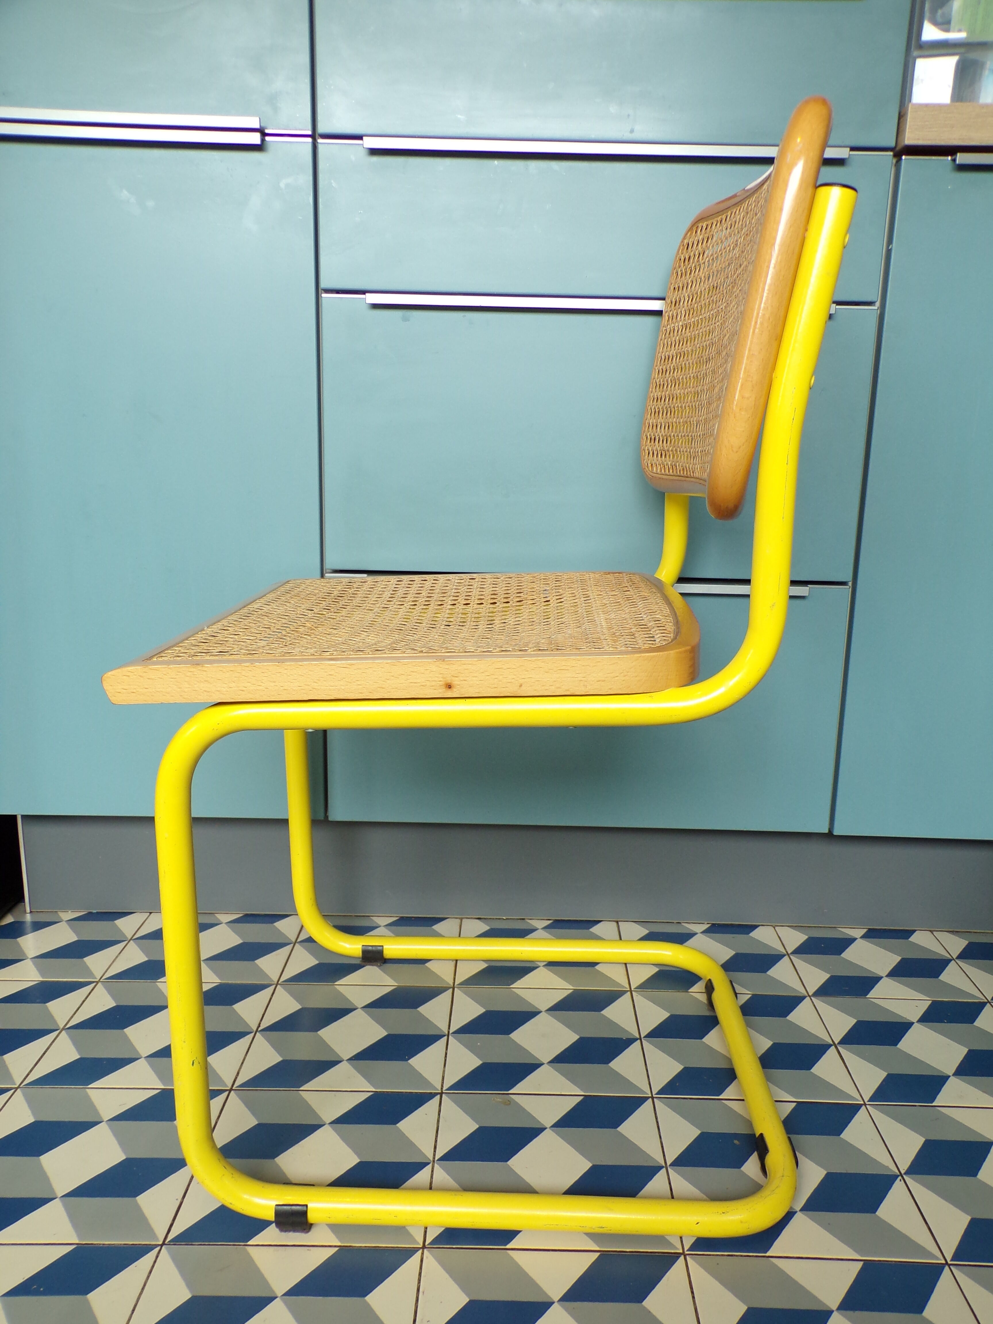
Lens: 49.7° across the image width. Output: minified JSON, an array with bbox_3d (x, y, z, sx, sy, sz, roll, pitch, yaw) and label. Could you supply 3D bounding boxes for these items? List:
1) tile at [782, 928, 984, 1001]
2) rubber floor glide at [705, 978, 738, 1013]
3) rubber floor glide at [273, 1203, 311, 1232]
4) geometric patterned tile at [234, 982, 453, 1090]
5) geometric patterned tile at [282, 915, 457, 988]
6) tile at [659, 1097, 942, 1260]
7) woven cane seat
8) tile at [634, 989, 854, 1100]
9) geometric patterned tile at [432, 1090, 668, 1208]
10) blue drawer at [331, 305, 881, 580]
[{"bbox_3d":[0.452,0.364,1.301,0.199,0.010,0.192,1,12,1],"label":"tile"},{"bbox_3d":[0.251,0.364,1.183,0.035,0.027,0.029,1,12,1],"label":"rubber floor glide"},{"bbox_3d":[-0.158,0.428,0.843,0.026,0.027,0.035,1,12,1],"label":"rubber floor glide"},{"bbox_3d":[-0.151,0.391,1.114,0.199,0.010,0.199,1,12,1],"label":"geometric patterned tile"},{"bbox_3d":[-0.148,0.351,1.307,0.199,0.010,0.192,1,12,1],"label":"geometric patterned tile"},{"bbox_3d":[0.246,0.438,0.912,0.200,0.010,0.200,1,12,1],"label":"tile"},{"bbox_3d":[-0.046,-0.036,0.958,0.435,0.036,0.475,-1,11,1],"label":"woven cane seat"},{"bbox_3d":[0.249,0.399,1.108,0.200,0.010,0.200,1,12,1],"label":"tile"},{"bbox_3d":[0.046,0.435,0.915,0.200,0.010,0.200,1,12,1],"label":"geometric patterned tile"},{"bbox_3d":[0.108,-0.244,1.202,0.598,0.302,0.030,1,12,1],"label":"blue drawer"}]

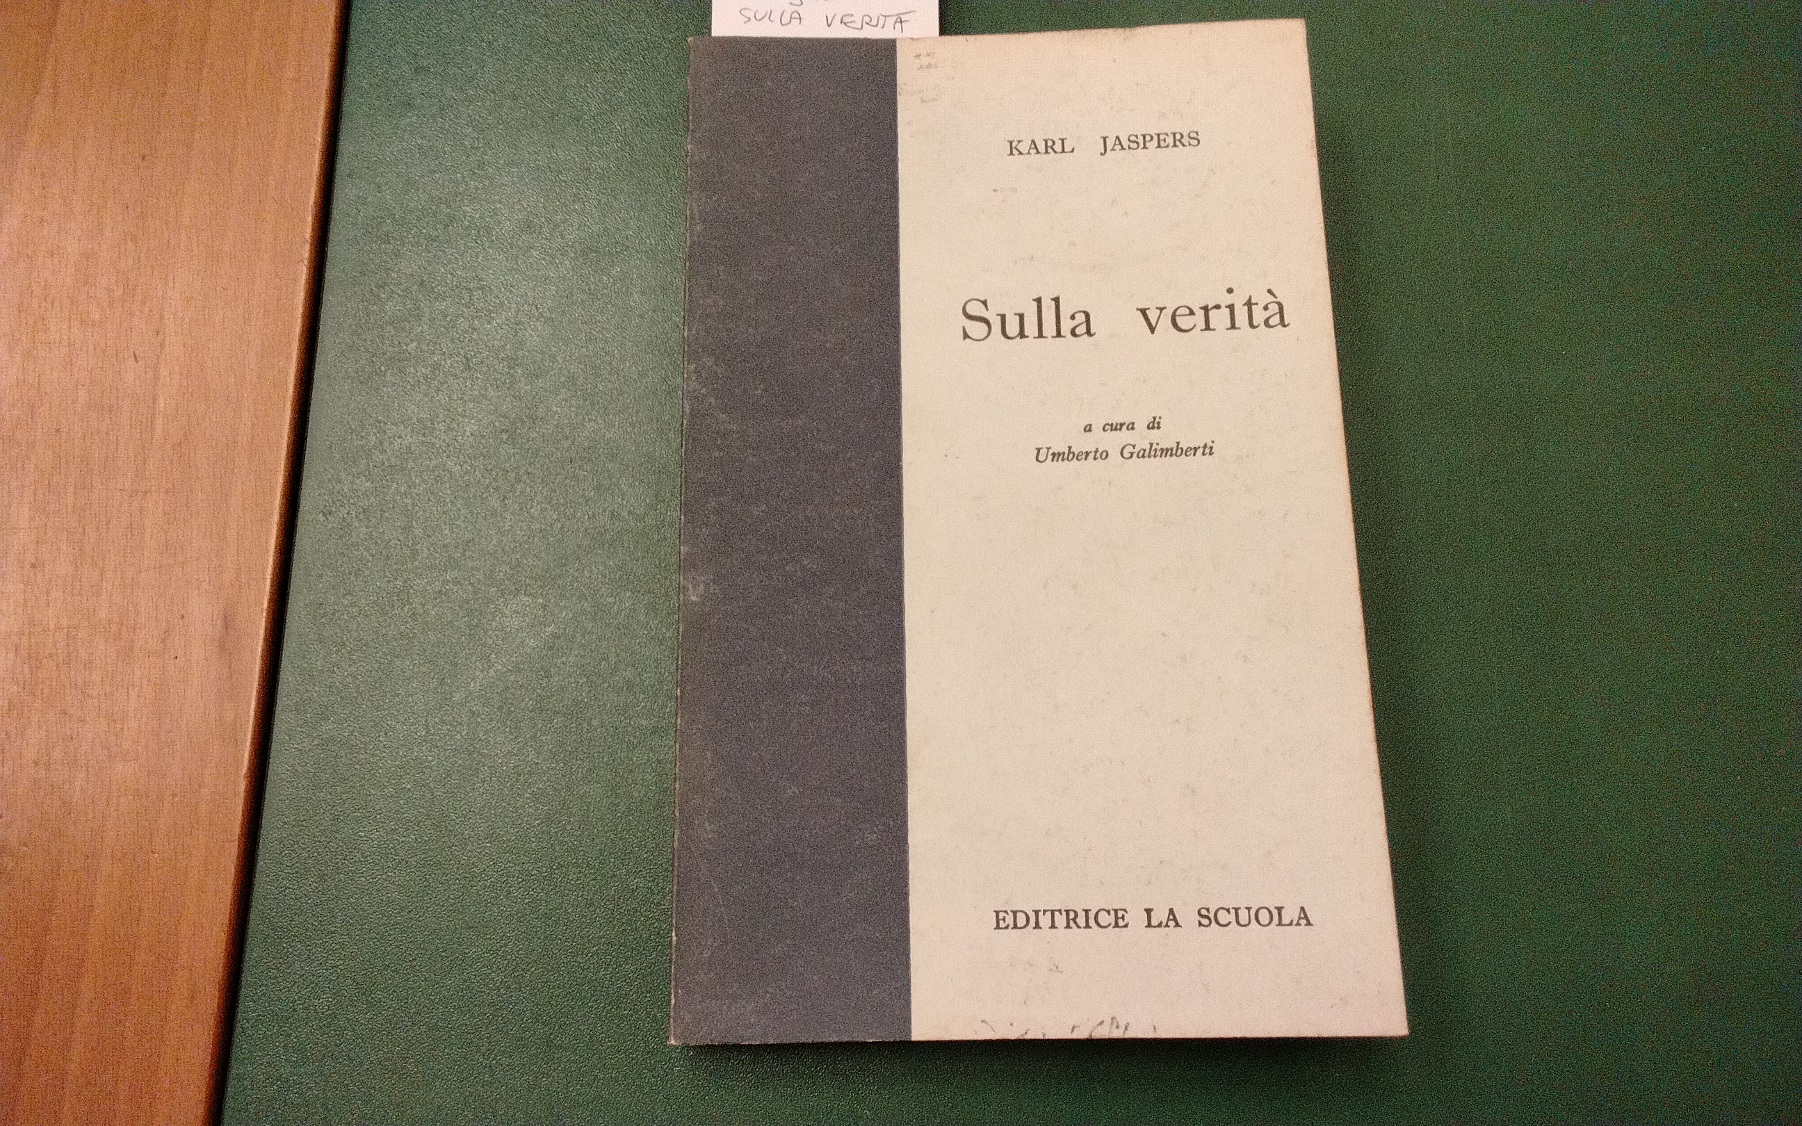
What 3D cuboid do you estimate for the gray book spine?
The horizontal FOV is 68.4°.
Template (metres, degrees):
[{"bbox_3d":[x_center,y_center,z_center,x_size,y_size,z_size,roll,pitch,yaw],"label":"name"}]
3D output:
[{"bbox_3d":[-0.021,-0.011,0.269,0.044,0.014,0.204,-2,77,1],"label":"gray book spine"}]

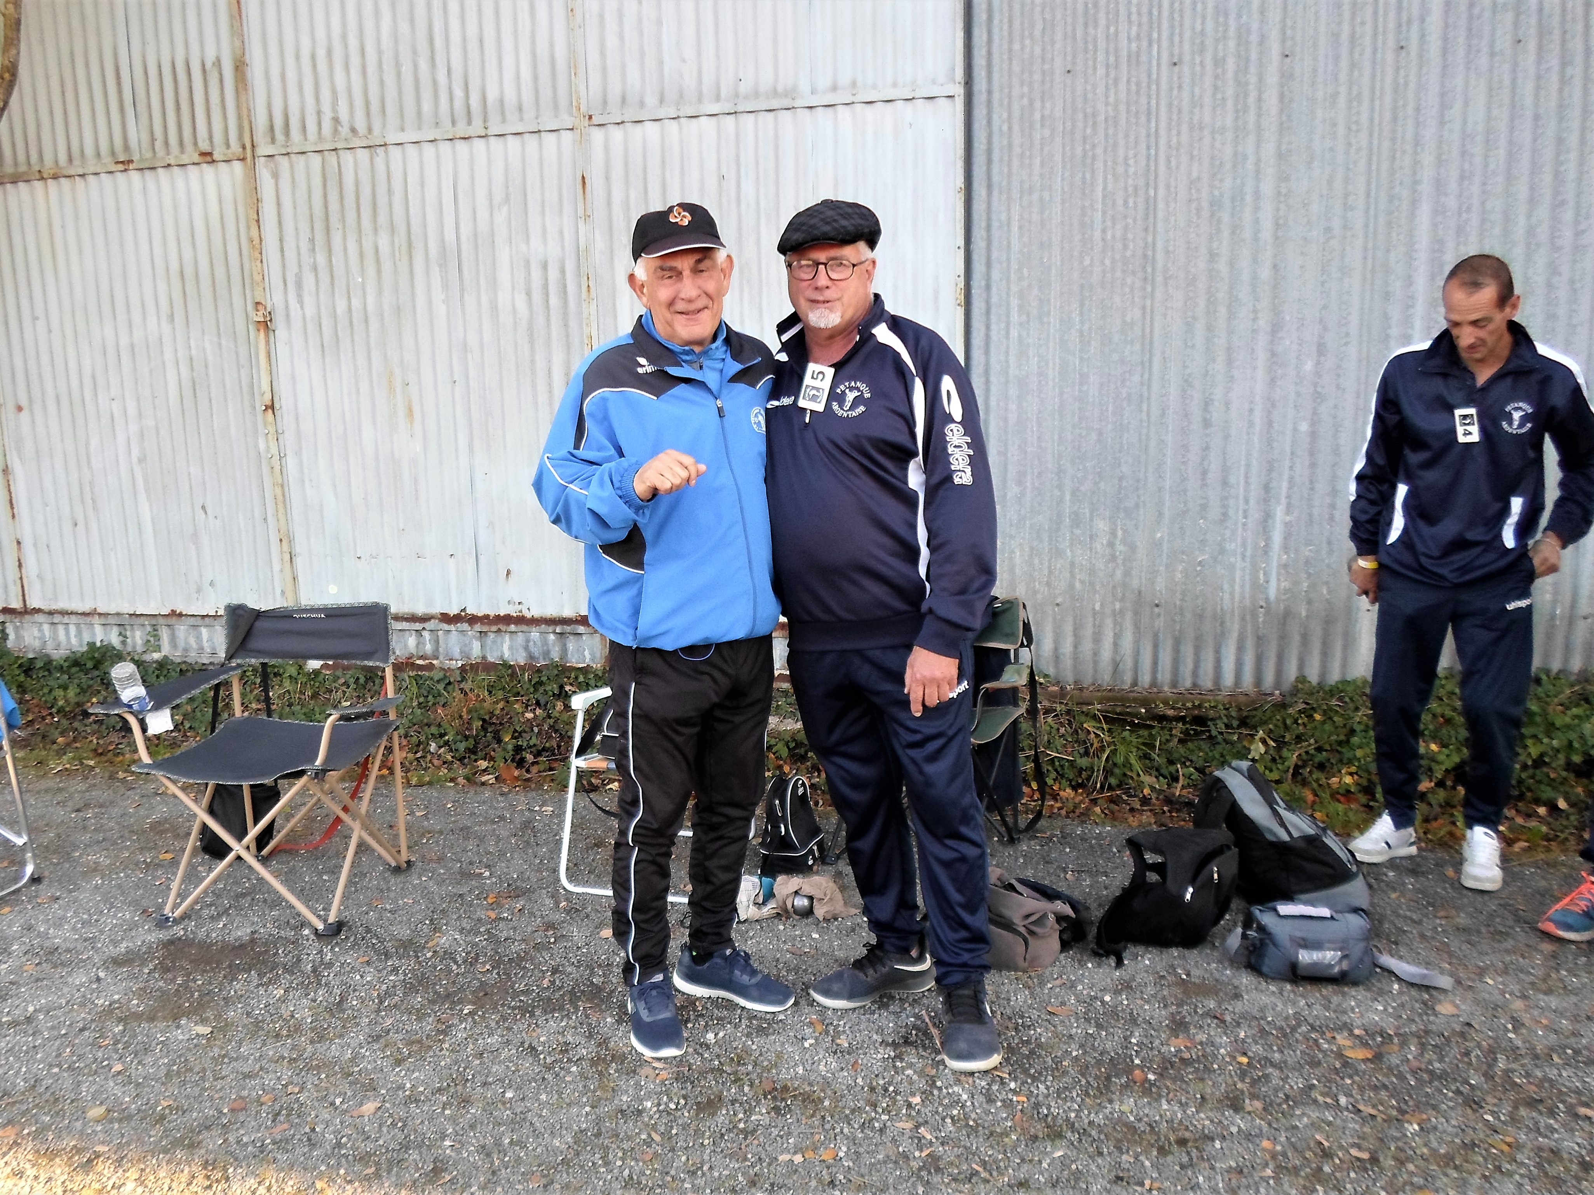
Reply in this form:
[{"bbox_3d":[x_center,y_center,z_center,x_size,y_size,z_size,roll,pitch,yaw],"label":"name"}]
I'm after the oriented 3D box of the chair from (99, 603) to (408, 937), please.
[{"bbox_3d":[-1.491,0.451,3.259,0.760,0.810,0.560,1,10,12],"label":"chair"}]

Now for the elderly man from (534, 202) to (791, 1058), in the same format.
[{"bbox_3d":[-0.267,0.073,2.496,0.570,1.770,0.440,-5,10,-23],"label":"elderly man"}]

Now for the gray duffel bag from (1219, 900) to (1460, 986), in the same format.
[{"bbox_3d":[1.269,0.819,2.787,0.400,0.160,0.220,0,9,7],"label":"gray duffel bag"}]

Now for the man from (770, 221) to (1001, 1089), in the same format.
[{"bbox_3d":[0.213,0.069,2.476,0.570,1.770,0.440,4,10,25],"label":"man"}]

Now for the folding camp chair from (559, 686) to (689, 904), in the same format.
[{"bbox_3d":[-0.366,0.406,3.403,0.540,0.820,0.570,2,10,14],"label":"folding camp chair"}]

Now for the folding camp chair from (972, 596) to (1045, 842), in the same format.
[{"bbox_3d":[0.390,0.393,3.506,0.650,0.790,0.540,4,10,25],"label":"folding camp chair"}]

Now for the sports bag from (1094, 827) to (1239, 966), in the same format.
[{"bbox_3d":[0.953,0.749,2.990,0.340,0.240,0.250,-3,10,-12],"label":"sports bag"}]

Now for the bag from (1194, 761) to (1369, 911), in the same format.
[{"bbox_3d":[1.372,0.634,3.219,0.240,0.460,0.310,-40,-3,12],"label":"bag"}]

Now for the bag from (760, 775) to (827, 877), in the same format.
[{"bbox_3d":[-0.007,0.662,3.446,0.150,0.290,0.180,3,10,19],"label":"bag"}]

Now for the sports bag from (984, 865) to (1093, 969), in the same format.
[{"bbox_3d":[0.599,0.790,2.894,0.340,0.200,0.240,1,10,12],"label":"sports bag"}]

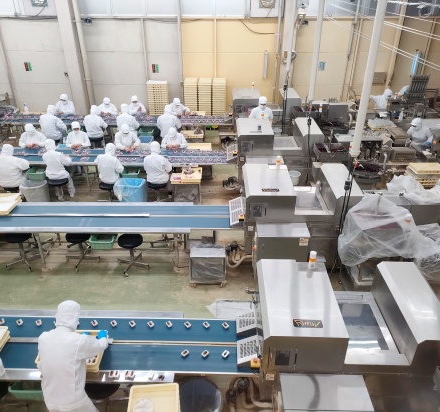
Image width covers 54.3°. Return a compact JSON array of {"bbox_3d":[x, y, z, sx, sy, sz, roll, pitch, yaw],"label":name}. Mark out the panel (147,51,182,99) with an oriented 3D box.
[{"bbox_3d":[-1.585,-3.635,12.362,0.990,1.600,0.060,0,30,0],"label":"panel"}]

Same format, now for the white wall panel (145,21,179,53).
[{"bbox_3d":[-1.501,-4.439,11.196,0.900,0.820,0.040,0,30,0],"label":"white wall panel"}]

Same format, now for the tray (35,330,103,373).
[{"bbox_3d":[-1.464,1.436,4.307,0.600,0.120,0.410,1,29,1],"label":"tray"}]

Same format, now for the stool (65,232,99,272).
[{"bbox_3d":[-2.060,0.627,6.335,0.450,0.490,0.450,0,30,0],"label":"stool"}]

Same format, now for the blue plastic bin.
[{"bbox_3d":[-1.576,-0.188,7.850,0.520,0.560,0.440,0,30,0],"label":"blue plastic bin"}]

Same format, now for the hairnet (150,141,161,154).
[{"bbox_3d":[-1.093,-0.998,7.270,0.200,0.250,0.230,2,31,3],"label":"hairnet"}]

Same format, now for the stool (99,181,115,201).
[{"bbox_3d":[-2.099,-0.210,8.220,0.440,0.480,0.440,1,29,1],"label":"stool"}]

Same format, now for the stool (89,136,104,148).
[{"bbox_3d":[-2.758,-1.277,9.577,0.420,0.480,0.420,0,30,0],"label":"stool"}]

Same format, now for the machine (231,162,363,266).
[{"bbox_3d":[1.091,0.235,6.628,1.831,1.272,1.421,1,29,1],"label":"machine"}]

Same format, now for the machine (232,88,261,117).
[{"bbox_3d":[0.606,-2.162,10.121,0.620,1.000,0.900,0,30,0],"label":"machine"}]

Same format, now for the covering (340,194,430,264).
[{"bbox_3d":[2.006,0.331,5.347,0.920,0.740,0.700,0,30,0],"label":"covering"}]

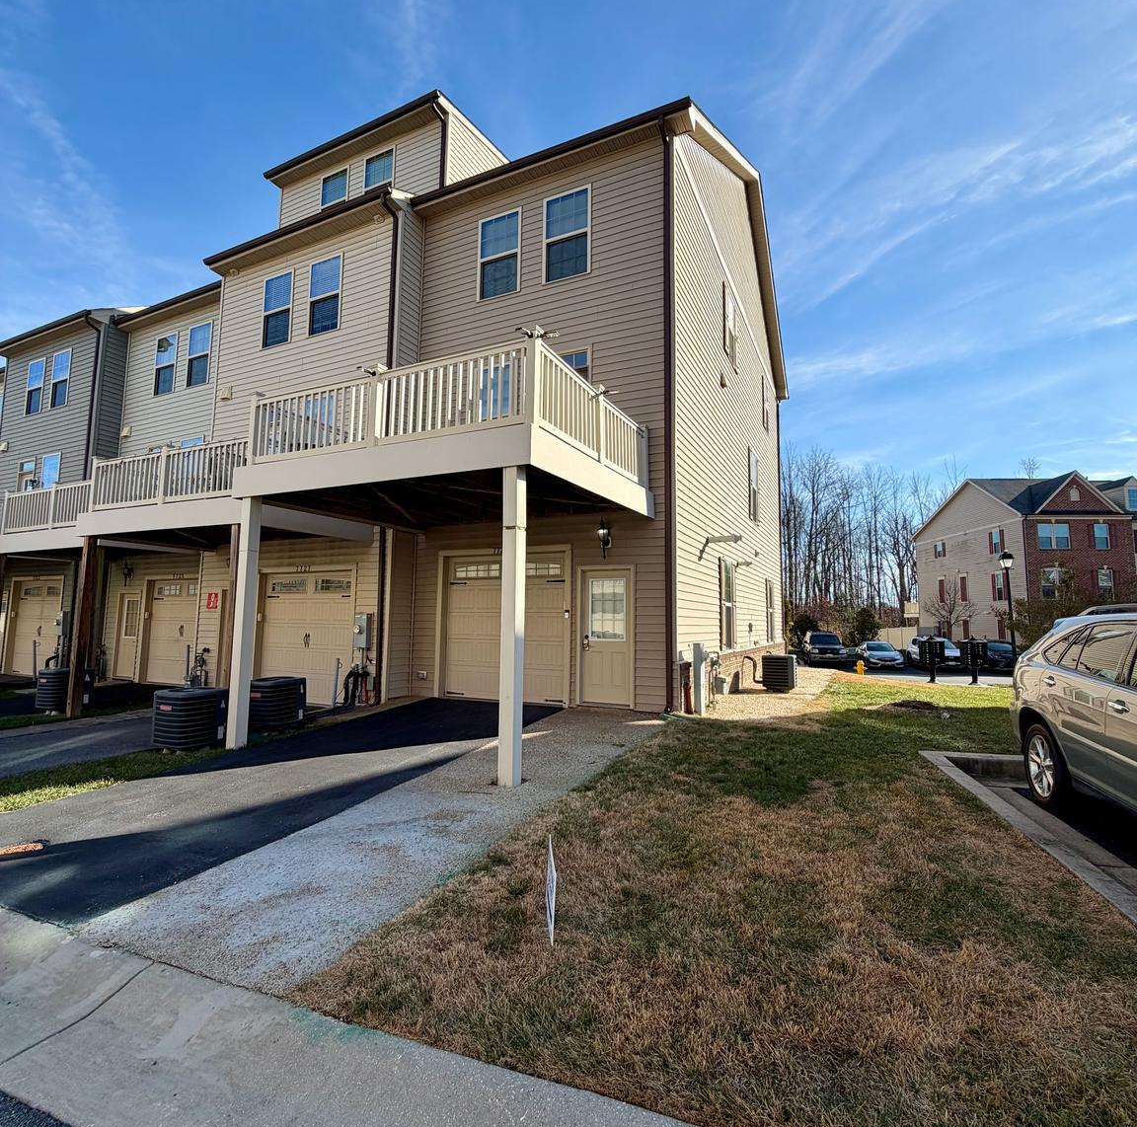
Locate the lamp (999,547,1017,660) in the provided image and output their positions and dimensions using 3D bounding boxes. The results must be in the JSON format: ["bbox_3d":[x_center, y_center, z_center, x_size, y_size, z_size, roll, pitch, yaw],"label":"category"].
[{"bbox_3d":[16.221,1.986,22.436,0.390,5.010,0.390,-1,-6,15],"label":"lamp"}]

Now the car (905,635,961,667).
[{"bbox_3d":[19.258,4.753,32.143,1.840,1.700,4.580,-1,-6,15],"label":"car"}]

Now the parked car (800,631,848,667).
[{"bbox_3d":[14.048,4.781,33.727,1.840,1.840,4.700,-1,-6,16],"label":"parked car"}]

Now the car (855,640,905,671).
[{"bbox_3d":[16.659,4.979,32.920,1.800,1.420,4.600,-1,-6,16],"label":"car"}]

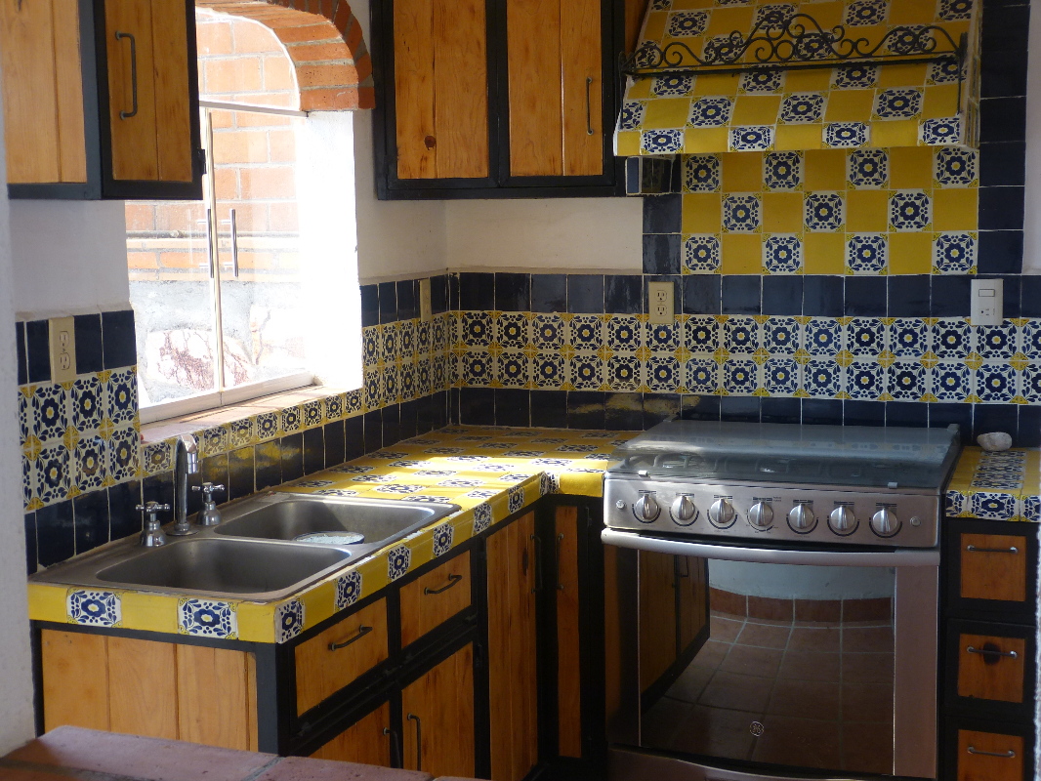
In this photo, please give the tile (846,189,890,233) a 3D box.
[{"bbox_3d":[0.891,-0.459,3.860,0.106,0.106,0.010,2,7,20],"label":"tile"}]

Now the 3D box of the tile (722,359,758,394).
[{"bbox_3d":[0.590,-0.037,4.024,0.104,0.104,0.010,2,7,20],"label":"tile"}]

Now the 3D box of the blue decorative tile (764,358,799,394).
[{"bbox_3d":[0.692,-0.038,3.986,0.104,0.104,0.010,2,7,20],"label":"blue decorative tile"}]

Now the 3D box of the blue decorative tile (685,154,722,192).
[{"bbox_3d":[0.477,-0.572,3.939,0.105,0.105,0.008,2,7,21],"label":"blue decorative tile"}]

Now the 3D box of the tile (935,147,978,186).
[{"bbox_3d":[1.097,-0.564,3.785,0.106,0.106,0.010,2,6,21],"label":"tile"}]

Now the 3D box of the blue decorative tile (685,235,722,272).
[{"bbox_3d":[0.490,-0.367,4.040,0.106,0.106,0.010,2,6,21],"label":"blue decorative tile"}]

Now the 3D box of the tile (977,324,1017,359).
[{"bbox_3d":[1.199,-0.128,3.786,0.104,0.104,0.010,2,7,20],"label":"tile"}]

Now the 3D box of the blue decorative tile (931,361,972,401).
[{"bbox_3d":[1.102,-0.022,3.842,0.106,0.106,0.010,2,6,21],"label":"blue decorative tile"}]

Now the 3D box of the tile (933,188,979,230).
[{"bbox_3d":[1.095,-0.453,3.784,0.106,0.106,0.010,2,7,20],"label":"tile"}]

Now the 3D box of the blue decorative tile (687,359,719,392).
[{"bbox_3d":[0.492,-0.040,4.075,0.106,0.106,0.010,2,6,21],"label":"blue decorative tile"}]

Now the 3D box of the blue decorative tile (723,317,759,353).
[{"bbox_3d":[0.582,-0.143,3.951,0.105,0.105,0.008,2,7,21],"label":"blue decorative tile"}]

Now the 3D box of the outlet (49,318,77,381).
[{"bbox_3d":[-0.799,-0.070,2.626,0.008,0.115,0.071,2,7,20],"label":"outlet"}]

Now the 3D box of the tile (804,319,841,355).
[{"bbox_3d":[0.781,-0.136,3.876,0.105,0.105,0.008,2,7,21],"label":"tile"}]

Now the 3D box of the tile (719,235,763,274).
[{"bbox_3d":[0.580,-0.355,3.926,0.105,0.105,0.008,2,7,21],"label":"tile"}]

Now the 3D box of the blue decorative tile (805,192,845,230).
[{"bbox_3d":[0.778,-0.456,3.838,0.105,0.105,0.008,2,7,21],"label":"blue decorative tile"}]

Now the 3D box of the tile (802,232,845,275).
[{"bbox_3d":[0.780,-0.348,3.851,0.105,0.105,0.008,2,7,21],"label":"tile"}]

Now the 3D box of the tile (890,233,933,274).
[{"bbox_3d":[0.994,-0.349,3.835,0.106,0.106,0.010,2,7,20],"label":"tile"}]

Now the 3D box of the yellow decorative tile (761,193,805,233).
[{"bbox_3d":[0.689,-0.464,3.934,0.106,0.106,0.010,2,7,20],"label":"yellow decorative tile"}]

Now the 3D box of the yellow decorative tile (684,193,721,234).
[{"bbox_3d":[0.488,-0.474,4.029,0.106,0.106,0.010,2,6,21],"label":"yellow decorative tile"}]

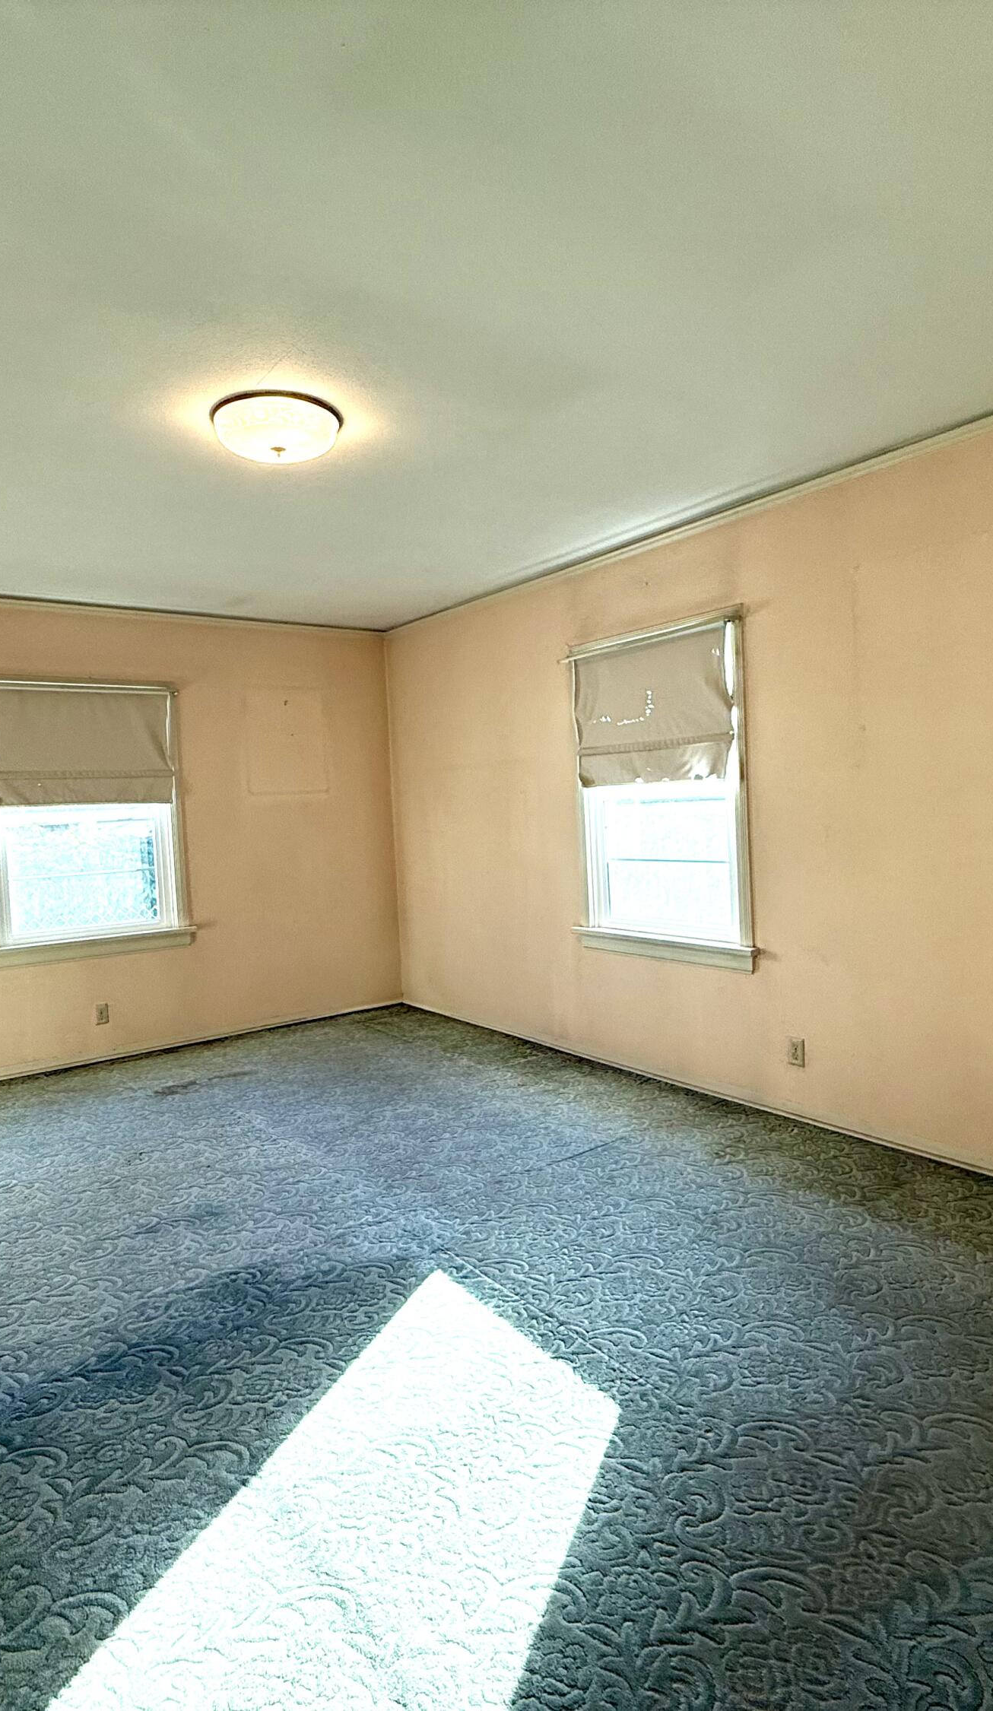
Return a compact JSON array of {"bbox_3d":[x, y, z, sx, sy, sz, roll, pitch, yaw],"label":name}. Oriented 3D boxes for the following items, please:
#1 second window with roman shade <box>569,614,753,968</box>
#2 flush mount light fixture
[{"bbox_3d":[0.701,-0.265,4.134,0.100,1.460,1.060,-5,4,-36],"label":"second window with roman shade"},{"bbox_3d":[-0.615,-1.192,2.615,0.365,0.130,0.365,-3,3,0],"label":"flush mount light fixture"}]

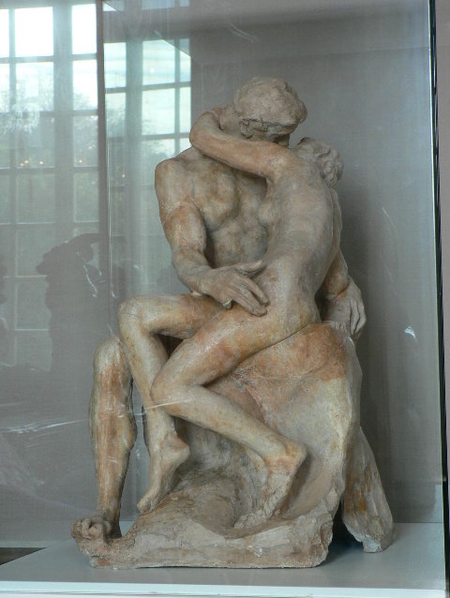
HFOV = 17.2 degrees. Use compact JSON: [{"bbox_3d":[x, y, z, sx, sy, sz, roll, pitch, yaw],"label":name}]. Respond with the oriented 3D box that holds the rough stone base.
[{"bbox_3d":[0.038,0.245,2.731,0.526,0.415,0.451,-2,-1,10],"label":"rough stone base"}]

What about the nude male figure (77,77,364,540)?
[{"bbox_3d":[0.015,-0.005,2.739,0.472,0.810,0.392,-2,-1,10],"label":"nude male figure"}]

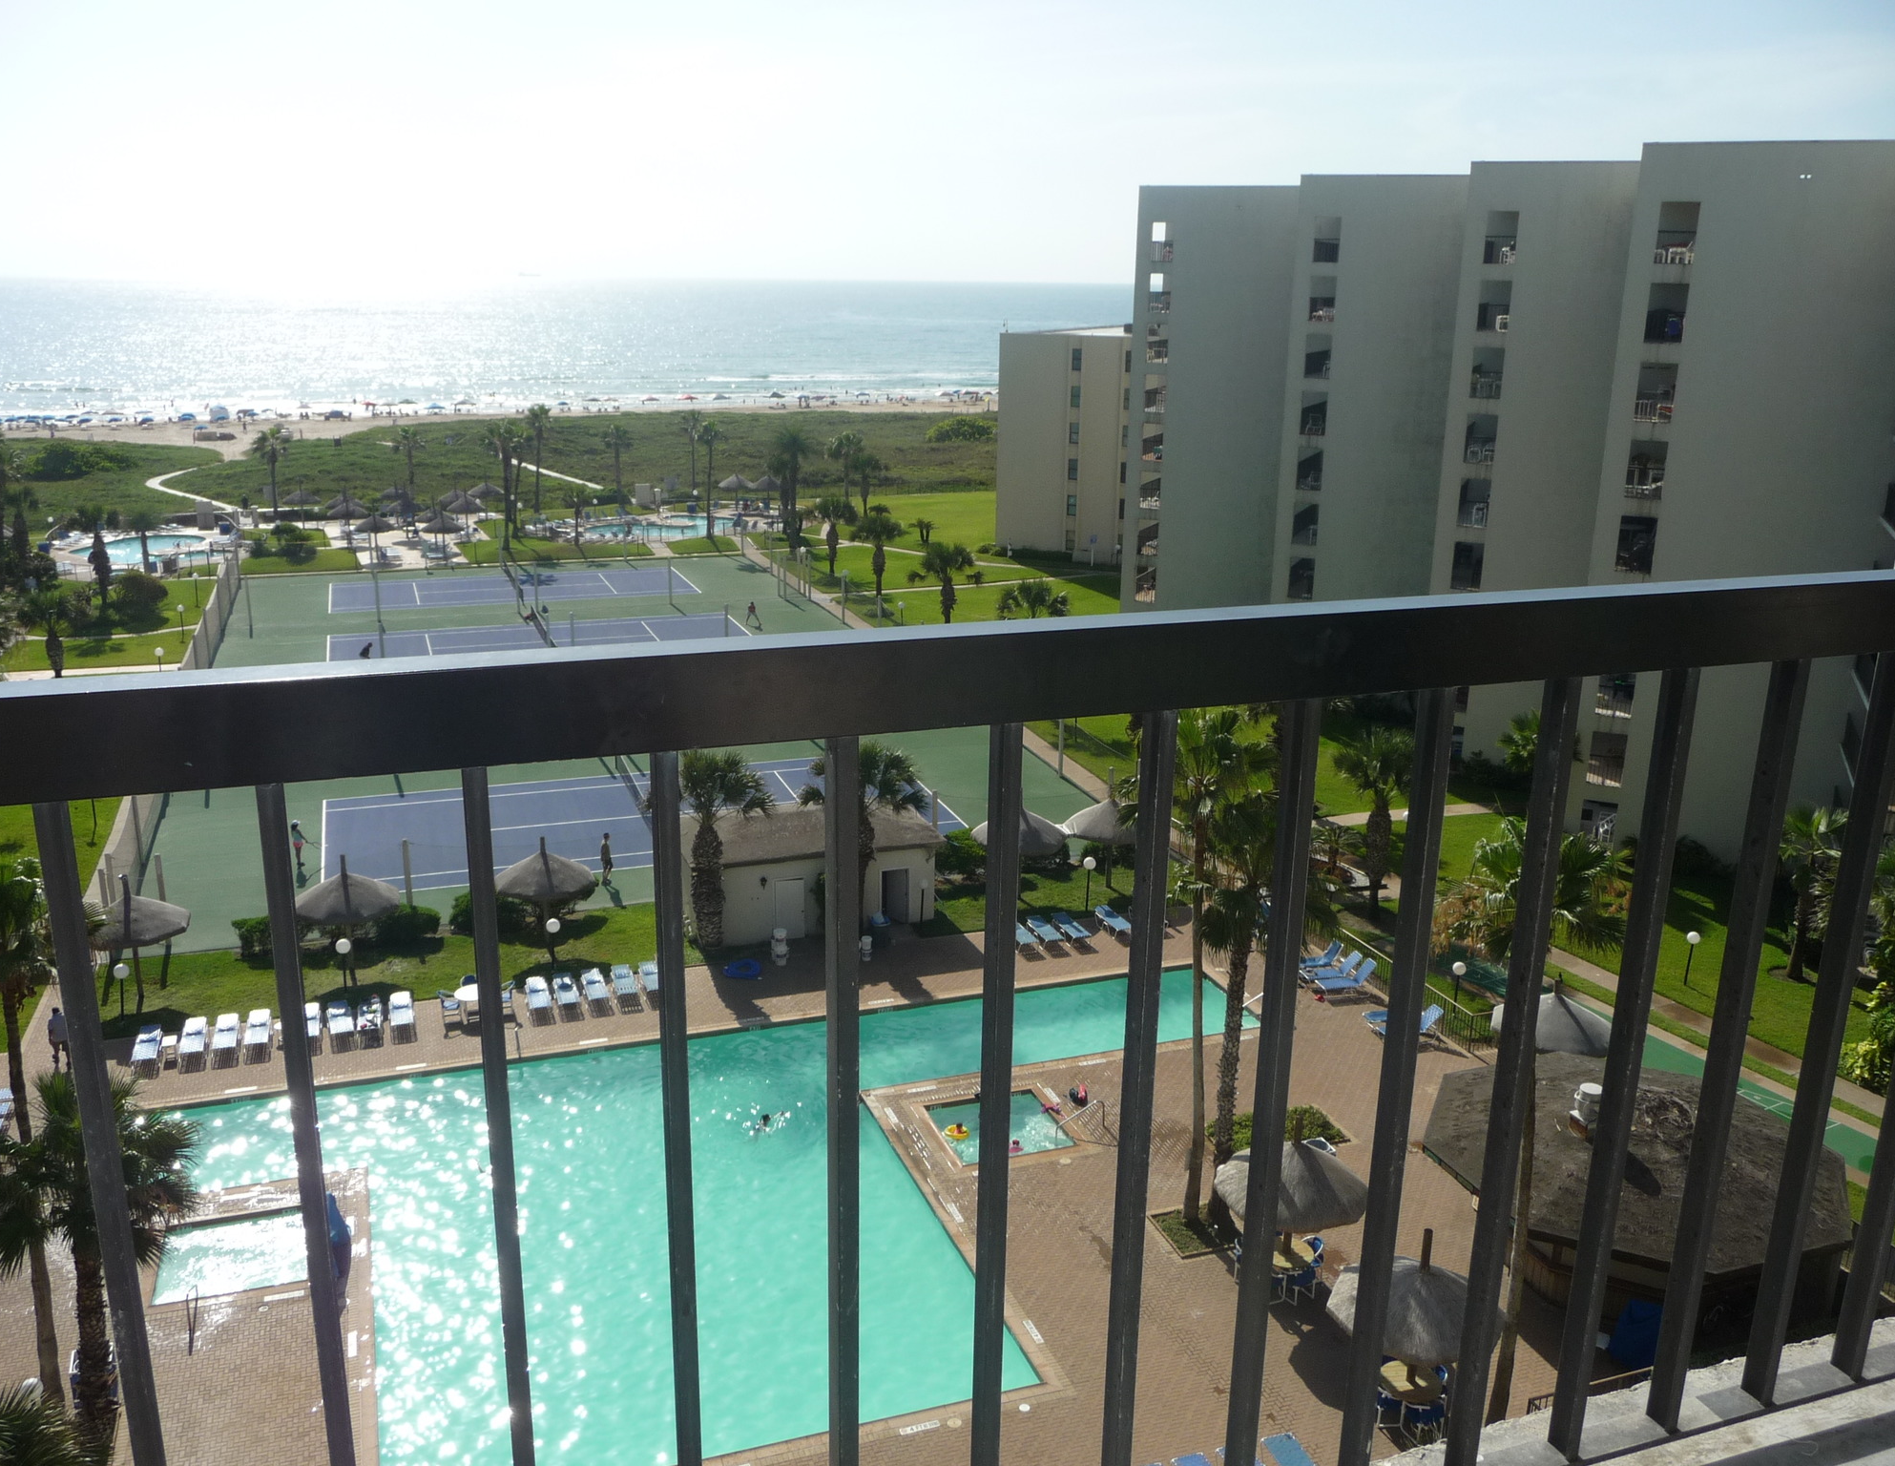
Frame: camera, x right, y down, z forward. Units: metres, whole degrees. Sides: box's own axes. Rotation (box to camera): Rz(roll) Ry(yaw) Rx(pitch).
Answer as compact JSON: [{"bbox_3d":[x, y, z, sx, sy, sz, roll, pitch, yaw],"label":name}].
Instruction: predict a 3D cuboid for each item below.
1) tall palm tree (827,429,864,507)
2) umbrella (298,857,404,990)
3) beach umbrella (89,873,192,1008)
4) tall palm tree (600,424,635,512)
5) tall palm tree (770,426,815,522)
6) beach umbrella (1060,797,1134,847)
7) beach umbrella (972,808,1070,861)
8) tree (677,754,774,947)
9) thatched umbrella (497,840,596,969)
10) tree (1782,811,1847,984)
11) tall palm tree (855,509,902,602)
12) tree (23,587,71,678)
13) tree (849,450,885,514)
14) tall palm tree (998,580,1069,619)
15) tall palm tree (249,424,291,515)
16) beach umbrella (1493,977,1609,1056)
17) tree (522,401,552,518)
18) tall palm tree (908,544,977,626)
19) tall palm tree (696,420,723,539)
[{"bbox_3d":[-9.409,-24.657,147.063,3.500,6.840,3.500,1,16,0],"label":"tall palm tree"},{"bbox_3d":[-17.828,5.644,47.126,3.200,4.120,3.200,1,16,0],"label":"umbrella"},{"bbox_3d":[-23.179,6.059,45.332,3.400,4.290,3.400,-8,18,-28],"label":"beach umbrella"},{"bbox_3d":[-29.610,-23.983,142.664,3.000,7.590,3.000,1,16,0],"label":"tall palm tree"},{"bbox_3d":[-11.731,-18.447,120.887,3.300,10.010,3.300,-1,16,-5],"label":"tall palm tree"},{"bbox_3d":[5.751,3.649,55.508,3.400,3.780,3.400,1,16,0],"label":"beach umbrella"},{"bbox_3d":[2.461,3.808,54.502,3.300,3.970,3.300,1,16,0],"label":"beach umbrella"},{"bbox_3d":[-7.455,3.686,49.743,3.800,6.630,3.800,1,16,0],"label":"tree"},{"bbox_3d":[-12.373,5.176,48.963,3.150,4.110,3.150,1,16,0],"label":"thatched umbrella"},{"bbox_3d":[26.239,4.902,48.388,2.900,5.650,2.900,1,16,0],"label":"tree"},{"bbox_3d":[-4.474,-11.670,104.146,3.400,5.930,3.400,1,16,0],"label":"tall palm tree"},{"bbox_3d":[-45.811,-4.857,80.859,2.900,5.270,2.900,1,16,0],"label":"tree"},{"bbox_3d":[-7.072,-22.310,142.274,3.200,5.750,3.200,0,16,-3],"label":"tree"},{"bbox_3d":[4.643,-5.720,85.823,4.100,5.200,4.100,1,16,3],"label":"tall palm tree"},{"bbox_3d":[-58.019,-22.496,136.442,3.500,8.250,3.500,-6,17,-22],"label":"tall palm tree"},{"bbox_3d":[15.386,8.132,40.453,3.300,3.800,3.300,7,17,22],"label":"beach umbrella"},{"bbox_3d":[-36.209,-24.346,140.943,2.500,9.780,2.500,-3,16,-14],"label":"tree"},{"bbox_3d":[-0.119,-8.909,96.291,4.200,5.470,4.200,1,16,0],"label":"tall palm tree"},{"bbox_3d":[-19.251,-20.646,129.102,2.300,9.550,2.300,-2,16,-8],"label":"tall palm tree"}]

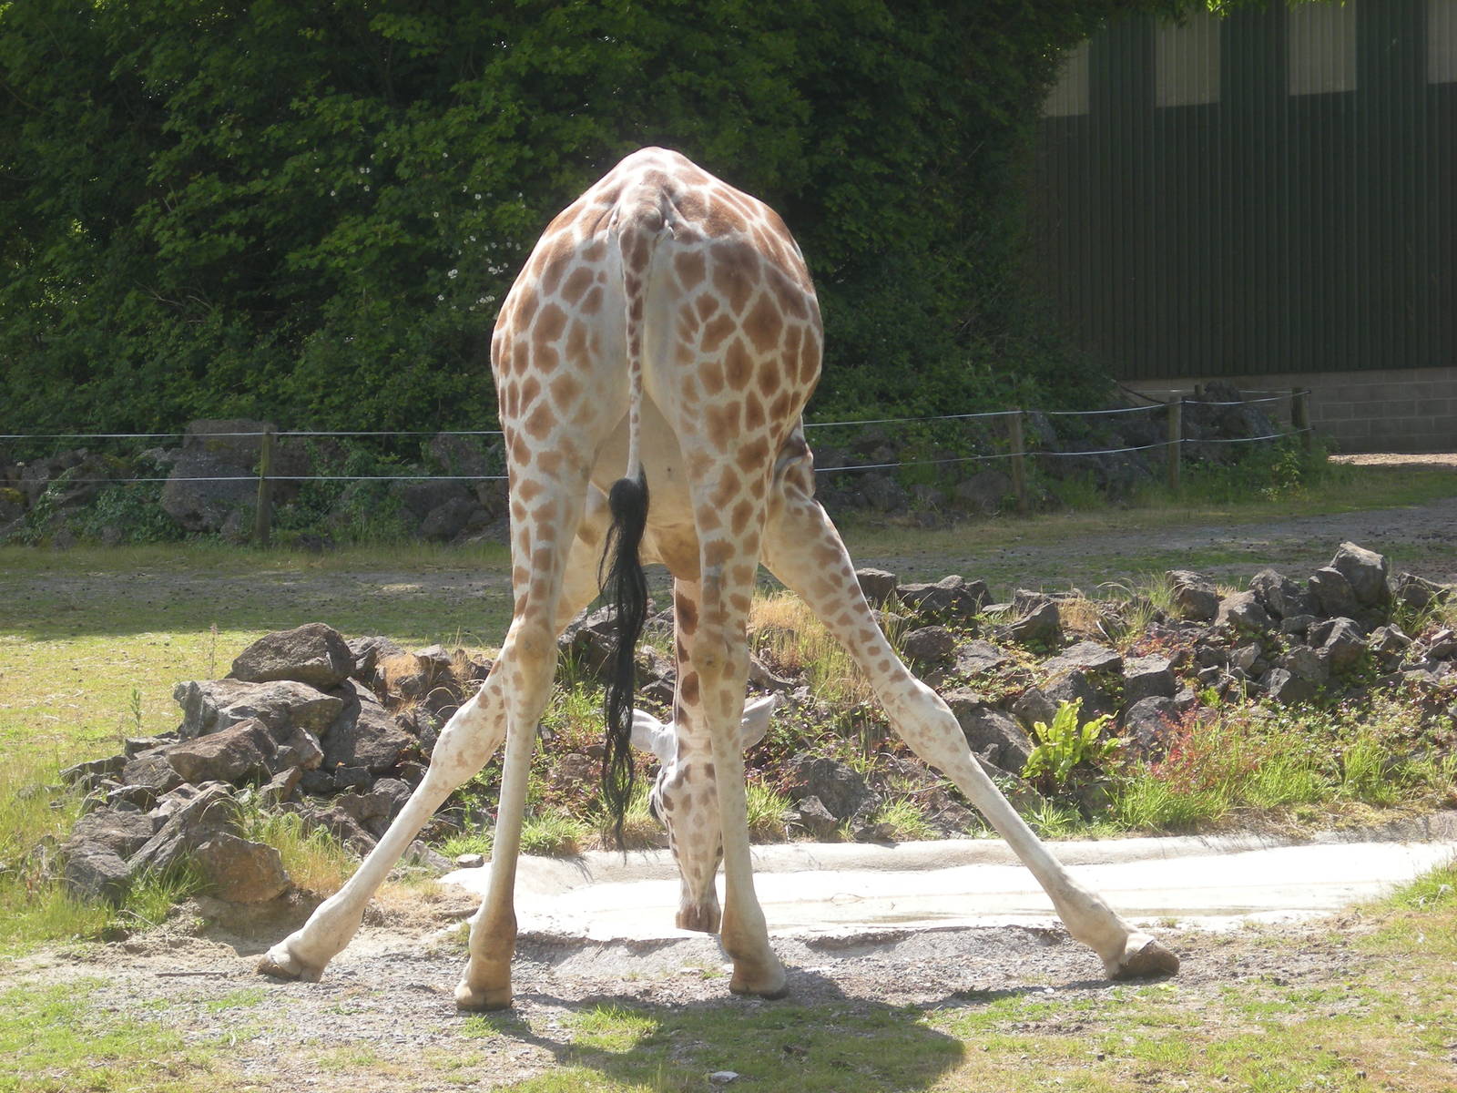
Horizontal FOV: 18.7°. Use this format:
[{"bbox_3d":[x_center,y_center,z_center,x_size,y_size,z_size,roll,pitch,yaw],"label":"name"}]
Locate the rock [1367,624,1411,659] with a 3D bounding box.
[{"bbox_3d":[3.122,0.449,20.900,0.210,0.161,0.170,0,0,0],"label":"rock"}]

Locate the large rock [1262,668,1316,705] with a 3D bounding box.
[{"bbox_3d":[2.588,0.646,20.400,0.252,0.173,0.200,0,0,0],"label":"large rock"}]

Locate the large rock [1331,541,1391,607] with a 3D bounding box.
[{"bbox_3d":[3.188,0.146,22.300,0.304,0.333,0.260,0,-1,0],"label":"large rock"}]

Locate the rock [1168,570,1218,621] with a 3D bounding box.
[{"bbox_3d":[2.020,0.215,19.200,0.227,0.227,0.230,0,-1,0],"label":"rock"}]

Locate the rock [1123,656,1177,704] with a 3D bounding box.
[{"bbox_3d":[1.763,0.560,18.500,0.223,0.200,0.220,0,-1,0],"label":"rock"}]

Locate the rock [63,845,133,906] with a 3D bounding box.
[{"bbox_3d":[-2.369,1.233,16.600,0.261,0.222,0.230,0,0,0],"label":"rock"}]

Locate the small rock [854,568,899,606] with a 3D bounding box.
[{"bbox_3d":[0.633,0.178,19.200,0.212,0.163,0.200,0,-1,0],"label":"small rock"}]

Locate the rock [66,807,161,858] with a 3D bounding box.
[{"bbox_3d":[-2.204,1.025,15.800,0.342,0.191,0.280,0,-1,0],"label":"rock"}]

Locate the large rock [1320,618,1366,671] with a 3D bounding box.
[{"bbox_3d":[2.603,0.414,18.700,0.192,0.226,0.200,0,-1,0],"label":"large rock"}]

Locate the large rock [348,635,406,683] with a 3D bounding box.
[{"bbox_3d":[-1.488,0.477,18.700,0.246,0.207,0.220,0,0,0],"label":"large rock"}]

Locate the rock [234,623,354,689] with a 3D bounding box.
[{"bbox_3d":[-1.798,0.450,18.200,0.506,0.267,0.380,0,0,0],"label":"rock"}]

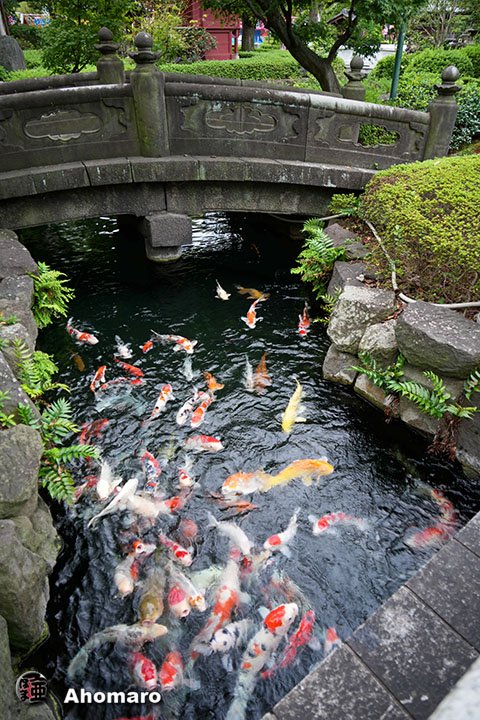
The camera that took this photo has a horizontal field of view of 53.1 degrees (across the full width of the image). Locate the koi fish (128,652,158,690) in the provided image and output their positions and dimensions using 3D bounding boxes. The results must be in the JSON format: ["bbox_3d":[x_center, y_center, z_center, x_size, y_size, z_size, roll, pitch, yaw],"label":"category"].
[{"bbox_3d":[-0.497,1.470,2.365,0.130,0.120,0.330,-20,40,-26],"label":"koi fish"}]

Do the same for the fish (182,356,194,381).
[{"bbox_3d":[-0.423,0.071,4.003,0.127,0.085,0.352,-4,35,-5],"label":"fish"}]

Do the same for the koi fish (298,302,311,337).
[{"bbox_3d":[0.682,-0.447,5.049,0.150,0.120,0.560,5,35,7],"label":"koi fish"}]

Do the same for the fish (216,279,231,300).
[{"bbox_3d":[-0.189,-0.692,4.871,0.140,0.114,0.477,-8,35,-12],"label":"fish"}]

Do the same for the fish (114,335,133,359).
[{"bbox_3d":[-1.054,-0.117,4.281,0.151,0.085,0.359,-15,37,-20],"label":"fish"}]

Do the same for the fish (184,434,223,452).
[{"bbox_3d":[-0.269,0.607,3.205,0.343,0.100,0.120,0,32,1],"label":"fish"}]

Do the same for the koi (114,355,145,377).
[{"bbox_3d":[-1.006,0.052,4.337,0.400,0.100,0.120,27,43,33],"label":"koi"}]

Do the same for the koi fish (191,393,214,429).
[{"bbox_3d":[-0.242,0.378,3.284,0.130,0.100,0.333,11,36,16],"label":"koi fish"}]

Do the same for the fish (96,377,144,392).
[{"bbox_3d":[-0.870,0.205,3.541,0.338,0.100,0.120,-11,35,-15],"label":"fish"}]

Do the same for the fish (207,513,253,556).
[{"bbox_3d":[-0.066,0.979,2.674,0.120,0.095,0.383,-24,39,-32],"label":"fish"}]

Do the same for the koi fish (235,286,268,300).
[{"bbox_3d":[0.114,-0.711,5.122,0.145,0.085,0.381,-30,44,-35],"label":"koi fish"}]

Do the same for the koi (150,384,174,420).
[{"bbox_3d":[-0.630,0.342,3.718,0.130,0.100,0.438,4,32,8],"label":"koi"}]

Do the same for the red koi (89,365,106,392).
[{"bbox_3d":[-1.048,0.163,3.603,0.120,0.100,0.316,1,34,2],"label":"red koi"}]

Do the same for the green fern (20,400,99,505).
[{"bbox_3d":[-1.025,0.516,2.710,0.390,0.400,0.420,-1,32,0],"label":"green fern"}]

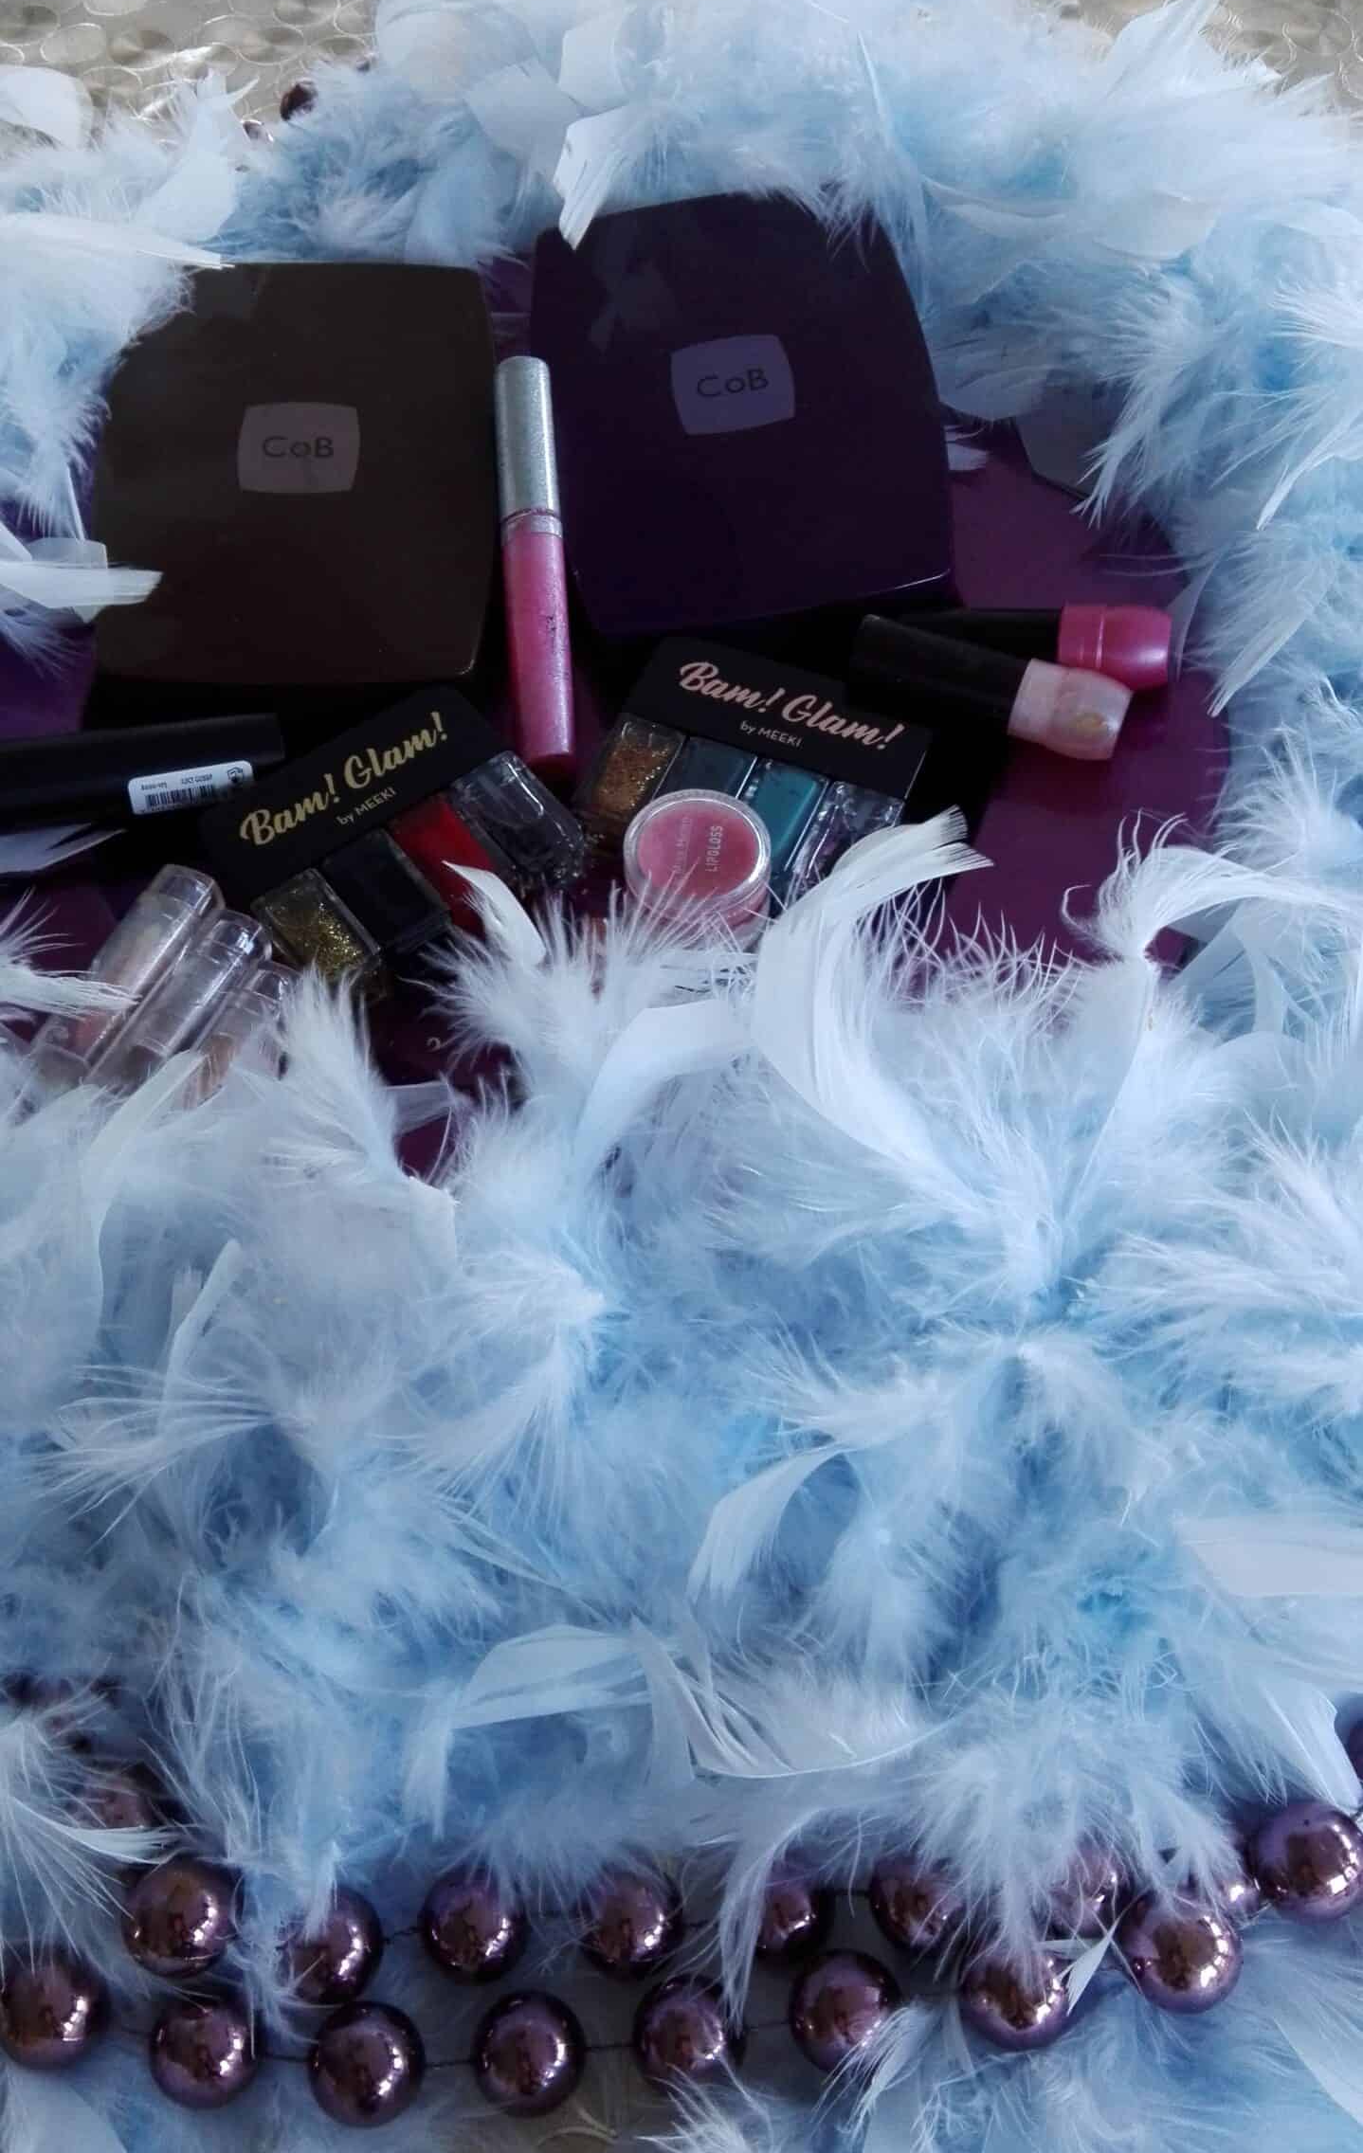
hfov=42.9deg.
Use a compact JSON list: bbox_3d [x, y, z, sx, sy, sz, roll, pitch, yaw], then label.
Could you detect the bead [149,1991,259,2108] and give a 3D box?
[{"bbox_3d":[-0.083,0.168,0.300,0.019,0.019,0.019,0,63,0],"label":"bead"}]

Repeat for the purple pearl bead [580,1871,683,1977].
[{"bbox_3d":[-0.009,0.152,0.311,0.019,0.019,0.019,0,63,0],"label":"purple pearl bead"}]

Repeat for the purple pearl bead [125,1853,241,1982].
[{"bbox_3d":[-0.085,0.142,0.294,0.019,0.019,0.019,0,63,0],"label":"purple pearl bead"}]

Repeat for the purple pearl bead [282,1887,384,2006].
[{"bbox_3d":[-0.061,0.151,0.302,0.019,0.019,0.019,0,63,0],"label":"purple pearl bead"}]

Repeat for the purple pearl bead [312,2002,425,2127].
[{"bbox_3d":[-0.052,0.165,0.290,0.019,0.019,0.019,0,63,0],"label":"purple pearl bead"}]

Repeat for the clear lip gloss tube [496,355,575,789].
[{"bbox_3d":[-0.037,-0.130,0.440,0.015,0.015,0.127,-4,65,-2],"label":"clear lip gloss tube"}]

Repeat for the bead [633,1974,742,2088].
[{"bbox_3d":[0.001,0.165,0.300,0.019,0.019,0.019,0,63,0],"label":"bead"}]

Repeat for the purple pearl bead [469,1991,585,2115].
[{"bbox_3d":[-0.026,0.165,0.294,0.019,0.019,0.019,0,63,0],"label":"purple pearl bead"}]

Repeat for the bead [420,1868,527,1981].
[{"bbox_3d":[-0.036,0.149,0.305,0.019,0.019,0.019,0,63,0],"label":"bead"}]

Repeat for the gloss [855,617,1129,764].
[{"bbox_3d":[0.075,-0.094,0.420,0.065,0.018,0.018,17,64,6],"label":"gloss"}]

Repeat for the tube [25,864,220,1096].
[{"bbox_3d":[-0.126,-0.017,0.384,0.015,0.015,0.067,25,65,12],"label":"tube"}]

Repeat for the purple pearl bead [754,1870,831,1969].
[{"bbox_3d":[0.018,0.146,0.305,0.019,0.019,0.019,0,63,0],"label":"purple pearl bead"}]

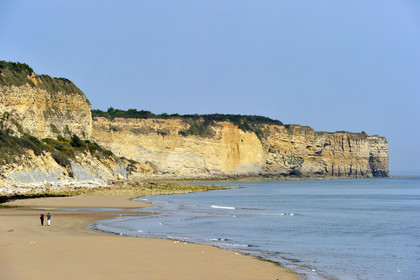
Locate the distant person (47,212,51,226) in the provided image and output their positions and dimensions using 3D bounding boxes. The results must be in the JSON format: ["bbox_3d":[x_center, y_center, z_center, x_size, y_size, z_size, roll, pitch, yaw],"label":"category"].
[{"bbox_3d":[-20.934,10.311,303.000,0.500,1.730,0.350,0,-1,-7],"label":"distant person"}]

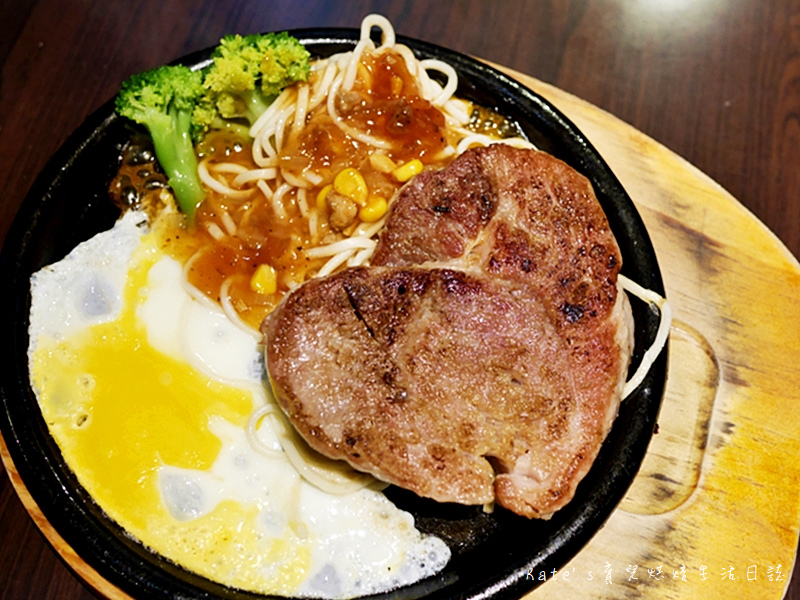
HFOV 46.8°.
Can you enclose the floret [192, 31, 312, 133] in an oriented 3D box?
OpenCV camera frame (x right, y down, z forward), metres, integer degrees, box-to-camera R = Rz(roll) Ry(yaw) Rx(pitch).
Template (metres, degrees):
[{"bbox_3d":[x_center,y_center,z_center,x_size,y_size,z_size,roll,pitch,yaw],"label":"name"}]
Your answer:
[{"bbox_3d":[-0.054,-0.079,0.342,0.043,0.036,0.044,-5,91,-8],"label":"floret"}]

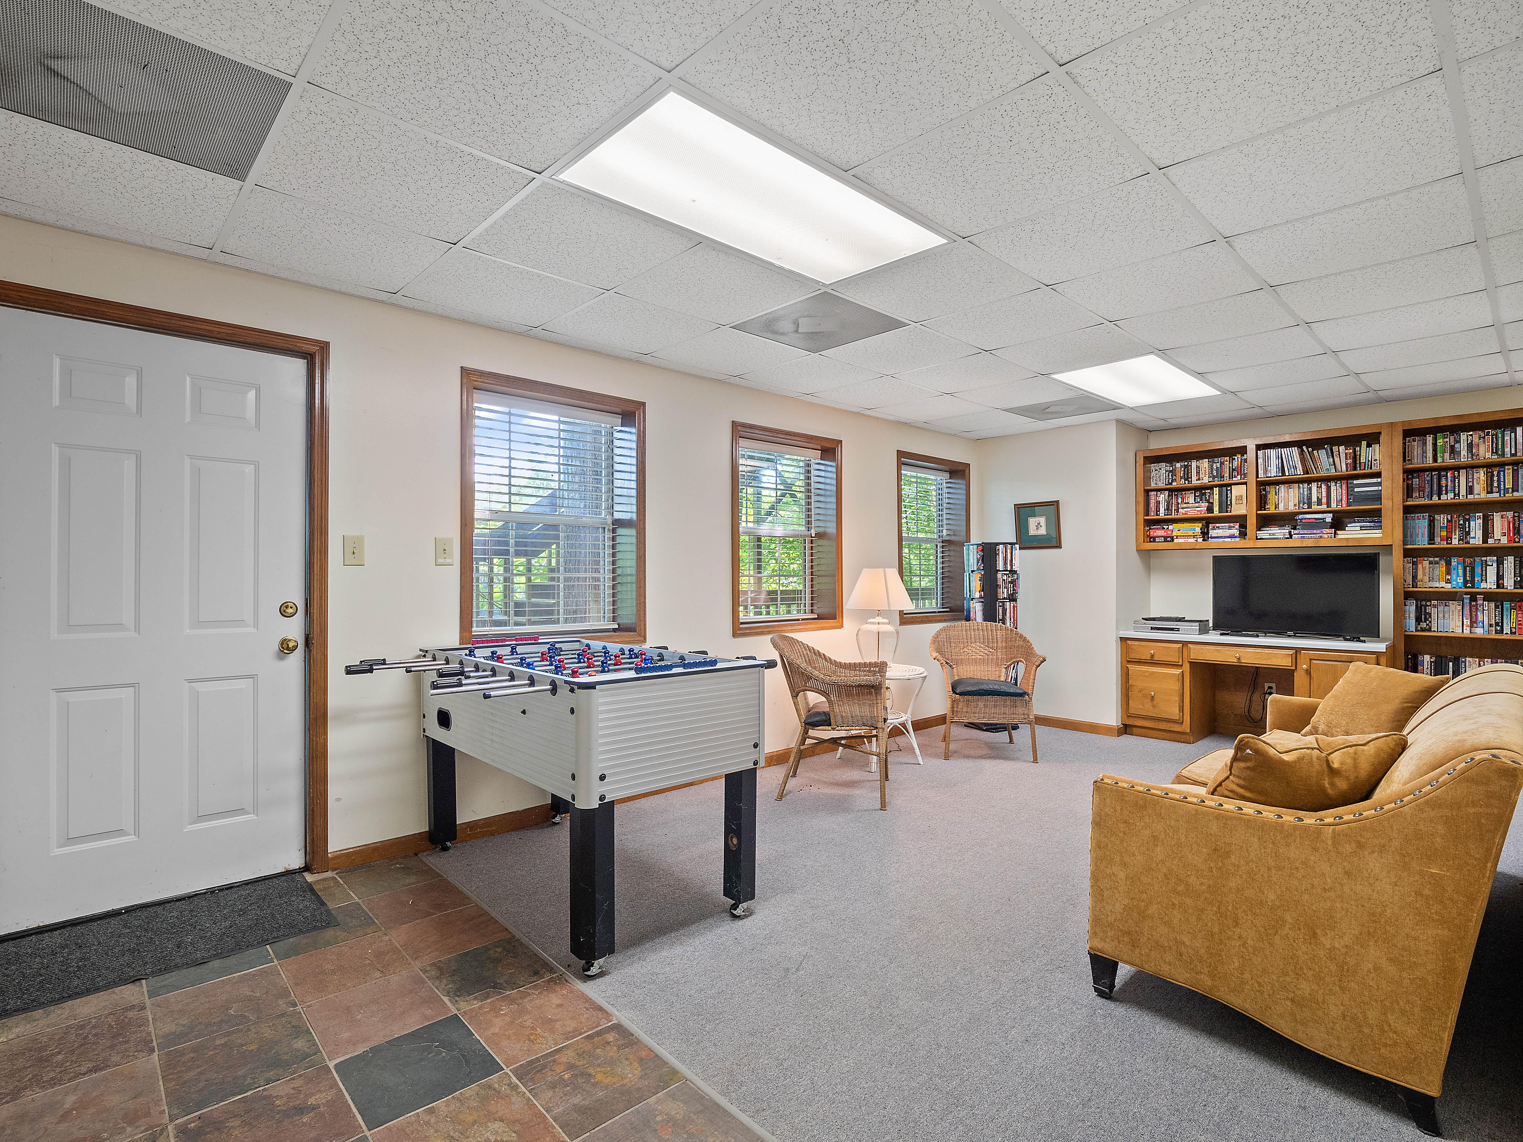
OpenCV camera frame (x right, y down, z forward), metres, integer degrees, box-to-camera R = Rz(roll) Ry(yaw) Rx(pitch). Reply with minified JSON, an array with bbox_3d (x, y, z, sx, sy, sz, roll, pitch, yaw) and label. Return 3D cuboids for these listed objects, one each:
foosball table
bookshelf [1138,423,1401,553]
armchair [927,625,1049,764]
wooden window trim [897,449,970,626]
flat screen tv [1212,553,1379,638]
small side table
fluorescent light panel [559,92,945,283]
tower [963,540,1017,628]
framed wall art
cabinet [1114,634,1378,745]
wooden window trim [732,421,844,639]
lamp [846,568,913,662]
[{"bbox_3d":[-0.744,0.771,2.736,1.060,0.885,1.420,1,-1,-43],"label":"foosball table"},{"bbox_3d":[3.568,-0.550,5.081,1.495,0.780,0.290,0,-1,44],"label":"bookshelf"},{"bbox_3d":[1.522,0.805,4.820,0.730,0.860,0.660,0,0,8],"label":"armchair"},{"bbox_3d":[1.381,-0.245,5.684,0.980,1.325,0.130,1,-1,-42],"label":"wooden window trim"},{"bbox_3d":[3.582,0.170,4.759,0.901,0.550,0.100,0,-1,44],"label":"flat screen tv"},{"bbox_3d":[0.760,0.935,4.540,0.600,0.590,0.600,0,0,0],"label":"small side table"},{"bbox_3d":[0.027,-1.172,2.277,1.190,0.050,0.570,1,-1,-42],"label":"fluorescent light panel"},{"bbox_3d":[1.843,0.512,5.600,0.330,1.460,0.330,0,-1,-20],"label":"tower"},{"bbox_3d":[2.215,-0.364,5.666,0.030,0.378,0.385,1,-1,-44],"label":"framed wall art"},{"bbox_3d":[3.446,0.856,4.960,1.508,0.770,0.600,0,-1,44],"label":"cabinet"},{"bbox_3d":[0.175,-0.249,4.611,0.995,1.315,0.130,1,-1,-42],"label":"wooden window trim"},{"bbox_3d":[0.768,0.311,4.570,0.430,0.670,0.430,0,0,0],"label":"lamp"}]

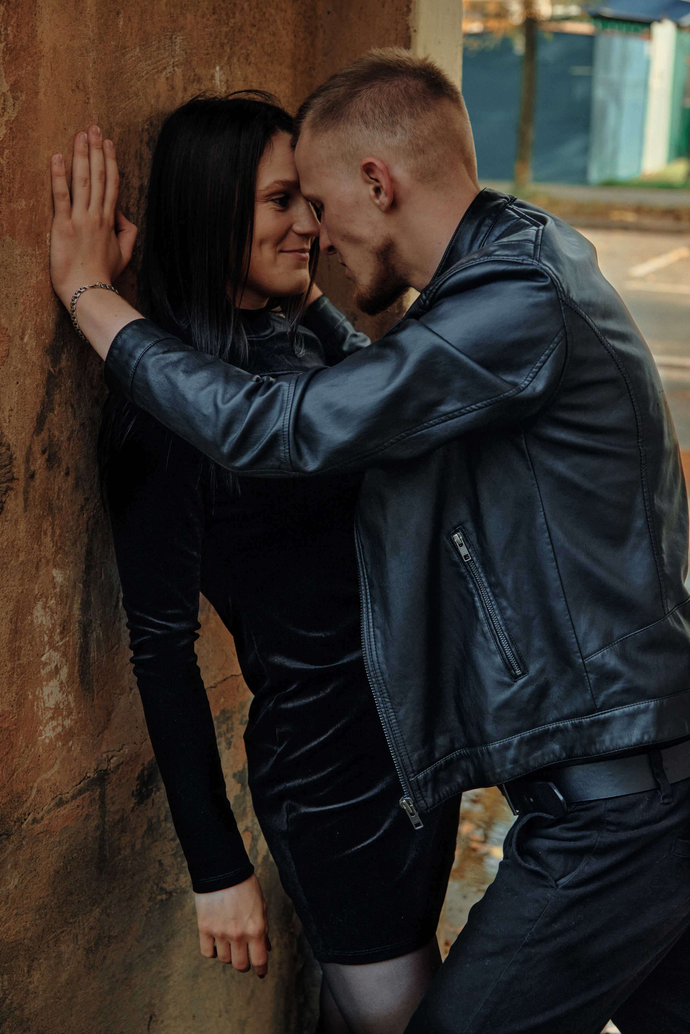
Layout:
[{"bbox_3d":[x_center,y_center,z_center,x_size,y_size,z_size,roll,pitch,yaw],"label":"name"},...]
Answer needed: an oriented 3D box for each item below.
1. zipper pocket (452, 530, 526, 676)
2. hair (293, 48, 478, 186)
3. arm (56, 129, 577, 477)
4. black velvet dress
[{"bbox_3d":[0.151,0.093,1.710,0.030,0.180,0.020,-20,9,16],"label":"zipper pocket"},{"bbox_3d":[0.044,-0.423,1.736,0.198,0.168,0.165,-16,10,21],"label":"hair"},{"bbox_3d":[-0.036,-0.224,1.680,0.540,0.350,0.200,2,17,9],"label":"arm"},{"bbox_3d":[-0.068,0.130,1.840,0.290,0.800,0.420,10,20,43],"label":"black velvet dress"}]

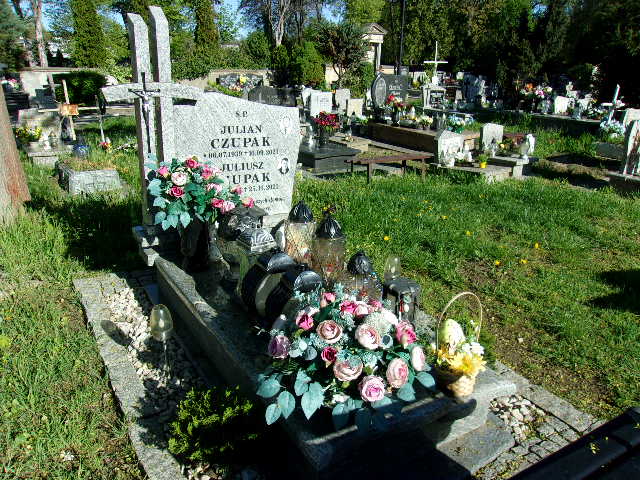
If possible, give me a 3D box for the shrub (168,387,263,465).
[{"bbox_3d":[-0.393,0.699,1.860,0.320,0.240,0.310,-8,20,-30],"label":"shrub"}]

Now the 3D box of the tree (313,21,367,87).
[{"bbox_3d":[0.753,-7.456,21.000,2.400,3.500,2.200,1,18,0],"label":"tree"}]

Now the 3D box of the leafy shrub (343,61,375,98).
[{"bbox_3d":[1.350,-5.486,17.500,1.150,1.650,1.150,-8,20,-30],"label":"leafy shrub"}]

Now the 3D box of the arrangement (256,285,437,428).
[{"bbox_3d":[0.103,0.338,1.780,0.660,0.360,0.560,-4,18,-15],"label":"arrangement"}]

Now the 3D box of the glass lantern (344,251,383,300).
[{"bbox_3d":[0.211,0.165,2.420,0.150,0.260,0.150,1,18,0],"label":"glass lantern"}]

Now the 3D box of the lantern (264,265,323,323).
[{"bbox_3d":[-0.119,0.218,2.220,0.185,0.240,0.180,-9,21,-30],"label":"lantern"}]

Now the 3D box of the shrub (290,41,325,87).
[{"bbox_3d":[-0.518,-7.172,21.000,1.450,2.500,1.400,1,18,0],"label":"shrub"}]

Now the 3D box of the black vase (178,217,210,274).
[{"bbox_3d":[-0.662,0.017,2.620,0.155,0.300,0.155,-9,21,-30],"label":"black vase"}]

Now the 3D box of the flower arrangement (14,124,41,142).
[{"bbox_3d":[-4.609,-1.685,7.900,0.450,0.290,0.380,-9,20,-30],"label":"flower arrangement"}]

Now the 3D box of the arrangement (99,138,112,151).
[{"bbox_3d":[-3.995,-1.779,9.300,0.270,0.230,0.240,-7,19,-23],"label":"arrangement"}]

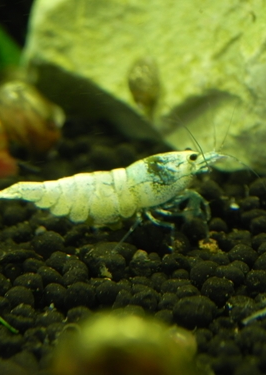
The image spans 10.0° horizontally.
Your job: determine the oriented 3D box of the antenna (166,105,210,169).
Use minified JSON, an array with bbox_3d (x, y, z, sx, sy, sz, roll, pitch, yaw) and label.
[{"bbox_3d":[0.006,-0.005,0.160,0.004,0.006,0.002,-3,17,-9],"label":"antenna"}]

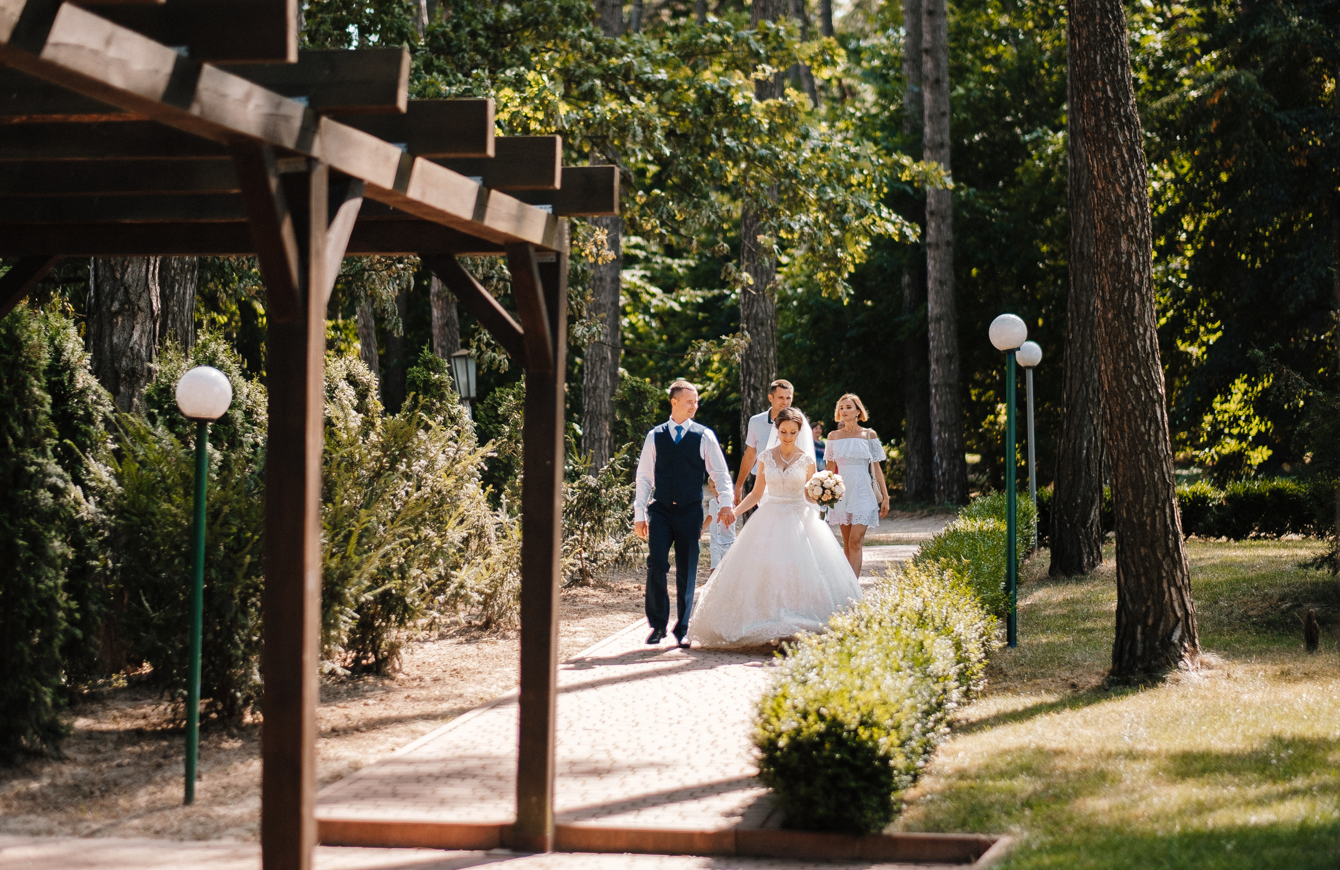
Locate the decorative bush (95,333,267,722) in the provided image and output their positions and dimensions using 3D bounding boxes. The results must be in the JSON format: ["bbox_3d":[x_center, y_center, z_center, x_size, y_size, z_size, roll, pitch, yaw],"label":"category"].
[{"bbox_3d":[-2.695,0.527,17.400,1.000,2.160,1.000,1,0,0],"label":"decorative bush"}]

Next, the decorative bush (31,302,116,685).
[{"bbox_3d":[-3.623,0.364,18.499,0.780,2.270,0.780,1,0,0],"label":"decorative bush"}]

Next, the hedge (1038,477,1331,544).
[{"bbox_3d":[5.316,0.783,32.300,3.100,0.640,0.750,1,0,-3],"label":"hedge"}]

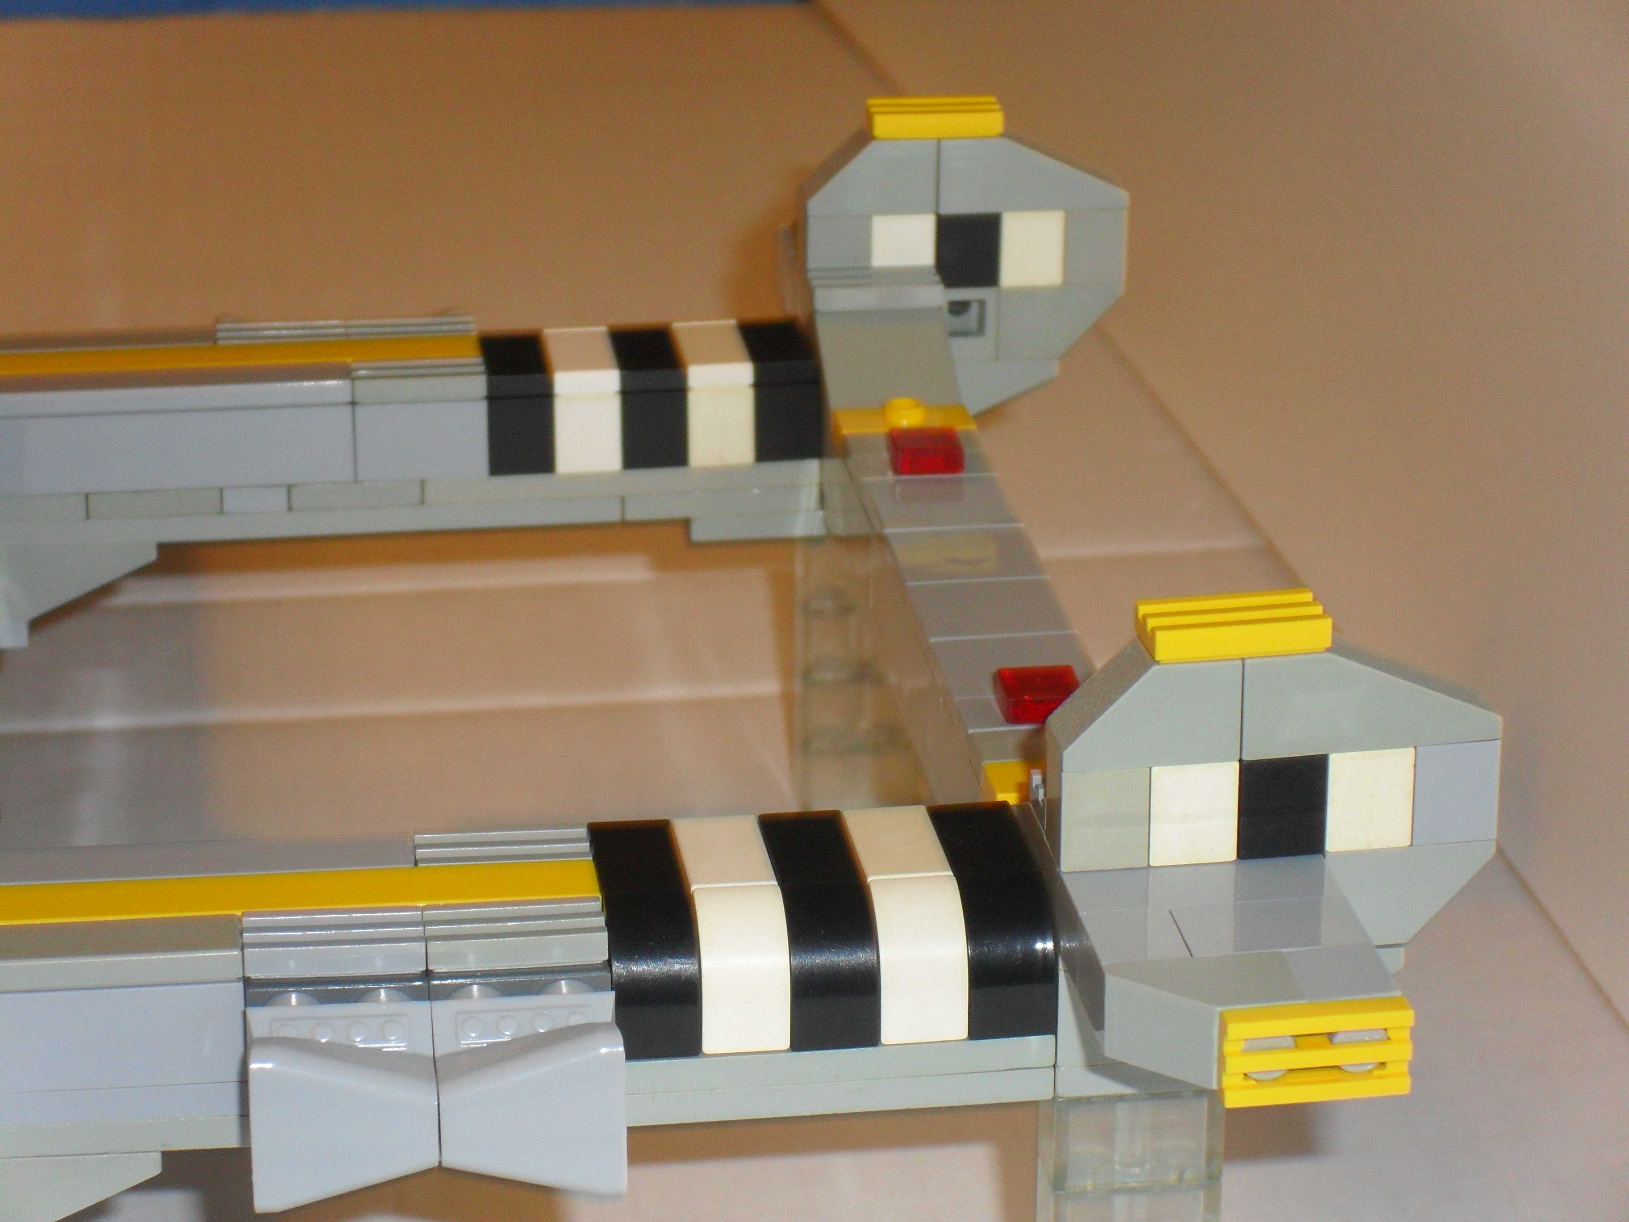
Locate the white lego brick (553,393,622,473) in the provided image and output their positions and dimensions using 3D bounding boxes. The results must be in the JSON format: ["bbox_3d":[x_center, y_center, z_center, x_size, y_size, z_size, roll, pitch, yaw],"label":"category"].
[{"bbox_3d":[-0.028,-0.024,0.598,0.008,0.010,0.016,-3,21,-7],"label":"white lego brick"}]

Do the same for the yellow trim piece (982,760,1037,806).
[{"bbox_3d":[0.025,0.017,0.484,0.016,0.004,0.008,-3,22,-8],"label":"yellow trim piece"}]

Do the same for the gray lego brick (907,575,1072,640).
[{"bbox_3d":[0.019,0.001,0.524,0.016,0.003,0.016,-3,22,-8],"label":"gray lego brick"}]

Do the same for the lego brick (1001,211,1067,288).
[{"bbox_3d":[0.026,-0.046,0.615,0.008,0.010,0.008,-3,22,-8],"label":"lego brick"}]

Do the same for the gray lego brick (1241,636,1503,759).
[{"bbox_3d":[0.049,0.007,0.441,0.024,0.010,0.008,-3,22,-8],"label":"gray lego brick"}]

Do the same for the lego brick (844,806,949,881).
[{"bbox_3d":[0.008,0.023,0.456,0.008,0.003,0.016,-3,21,-8],"label":"lego brick"}]

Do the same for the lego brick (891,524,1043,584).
[{"bbox_3d":[0.017,-0.005,0.541,0.016,0.003,0.016,-3,22,-8],"label":"lego brick"}]

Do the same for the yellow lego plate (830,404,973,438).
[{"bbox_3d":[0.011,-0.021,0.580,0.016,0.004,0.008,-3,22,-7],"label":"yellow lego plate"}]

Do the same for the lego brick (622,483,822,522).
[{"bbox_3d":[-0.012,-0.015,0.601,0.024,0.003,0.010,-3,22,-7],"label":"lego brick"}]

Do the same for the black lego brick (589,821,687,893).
[{"bbox_3d":[-0.016,0.024,0.454,0.008,0.003,0.016,-3,22,-7],"label":"black lego brick"}]

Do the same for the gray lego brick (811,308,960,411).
[{"bbox_3d":[0.008,-0.030,0.594,0.016,0.010,0.024,-3,22,-8],"label":"gray lego brick"}]

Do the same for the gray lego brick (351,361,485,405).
[{"bbox_3d":[-0.047,-0.027,0.590,0.016,0.003,0.008,-3,21,-7],"label":"gray lego brick"}]

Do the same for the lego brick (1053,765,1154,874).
[{"bbox_3d":[0.026,0.017,0.444,0.008,0.010,0.008,-4,21,-7],"label":"lego brick"}]

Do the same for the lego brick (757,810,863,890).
[{"bbox_3d":[0.000,0.023,0.451,0.008,0.003,0.016,-3,20,-7],"label":"lego brick"}]

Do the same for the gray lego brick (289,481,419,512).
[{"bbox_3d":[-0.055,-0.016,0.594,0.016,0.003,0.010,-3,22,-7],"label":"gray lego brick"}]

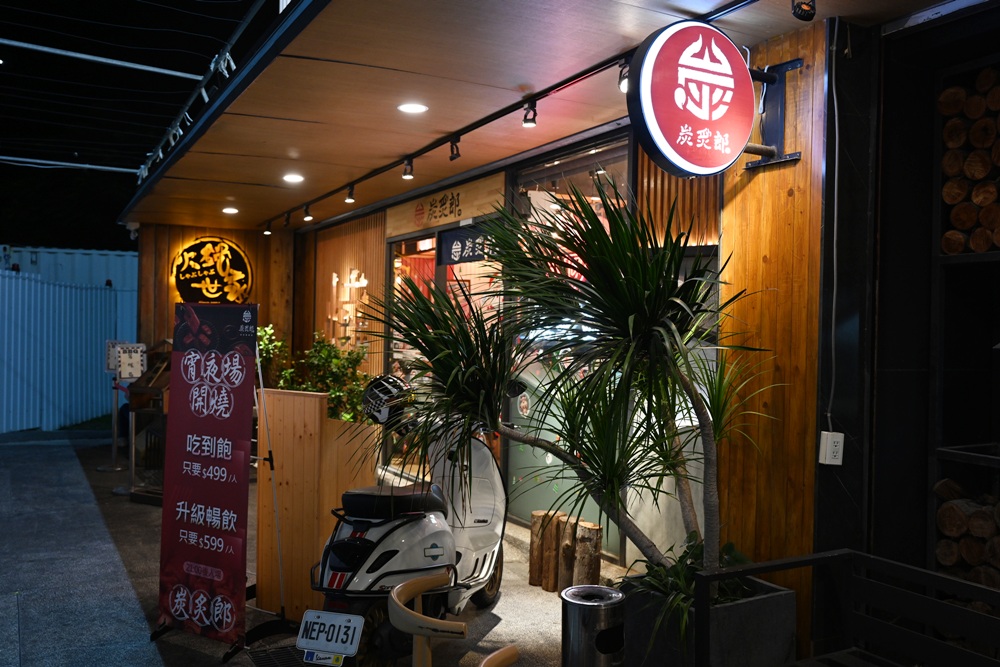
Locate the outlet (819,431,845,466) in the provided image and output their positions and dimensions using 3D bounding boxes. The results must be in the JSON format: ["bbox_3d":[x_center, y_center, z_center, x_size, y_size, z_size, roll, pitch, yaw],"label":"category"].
[{"bbox_3d":[1.299,0.450,3.370,0.076,0.122,0.042,4,-1,-20],"label":"outlet"}]

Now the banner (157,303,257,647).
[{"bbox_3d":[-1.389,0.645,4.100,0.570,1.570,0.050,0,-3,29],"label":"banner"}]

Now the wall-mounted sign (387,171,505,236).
[{"bbox_3d":[-0.542,-1.077,7.490,0.040,0.300,2.450,1,0,-28],"label":"wall-mounted sign"}]

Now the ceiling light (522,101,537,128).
[{"bbox_3d":[0.160,-1.165,4.580,0.075,0.150,0.080,1,0,-28],"label":"ceiling light"}]

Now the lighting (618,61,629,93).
[{"bbox_3d":[0.567,-1.152,3.860,0.075,0.145,0.090,1,0,-28],"label":"lighting"}]

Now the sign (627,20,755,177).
[{"bbox_3d":[0.765,-0.923,3.414,0.605,0.605,0.085,1,0,-30],"label":"sign"}]

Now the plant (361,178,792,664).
[{"bbox_3d":[0.273,0.429,3.392,1.720,2.090,1.200,1,0,0],"label":"plant"}]

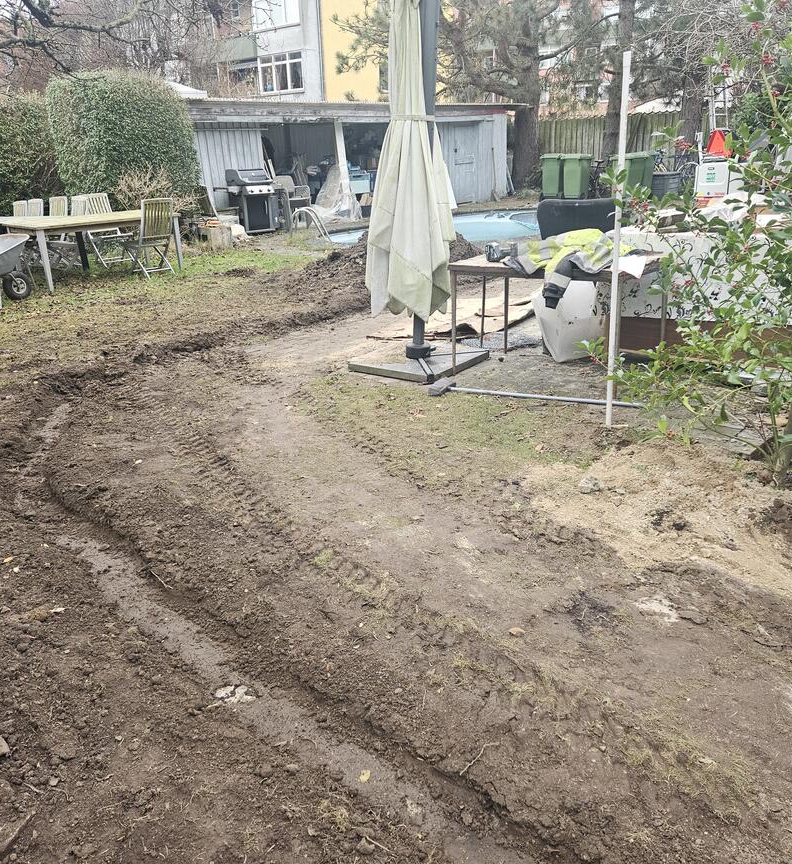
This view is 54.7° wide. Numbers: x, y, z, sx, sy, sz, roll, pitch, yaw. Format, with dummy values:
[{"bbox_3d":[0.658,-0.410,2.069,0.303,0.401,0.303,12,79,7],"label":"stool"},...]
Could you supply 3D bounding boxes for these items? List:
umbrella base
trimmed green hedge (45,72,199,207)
[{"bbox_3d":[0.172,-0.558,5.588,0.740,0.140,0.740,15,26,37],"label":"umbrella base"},{"bbox_3d":[-5.147,-5.341,14.659,2.550,2.900,1.900,-8,22,-17],"label":"trimmed green hedge"}]

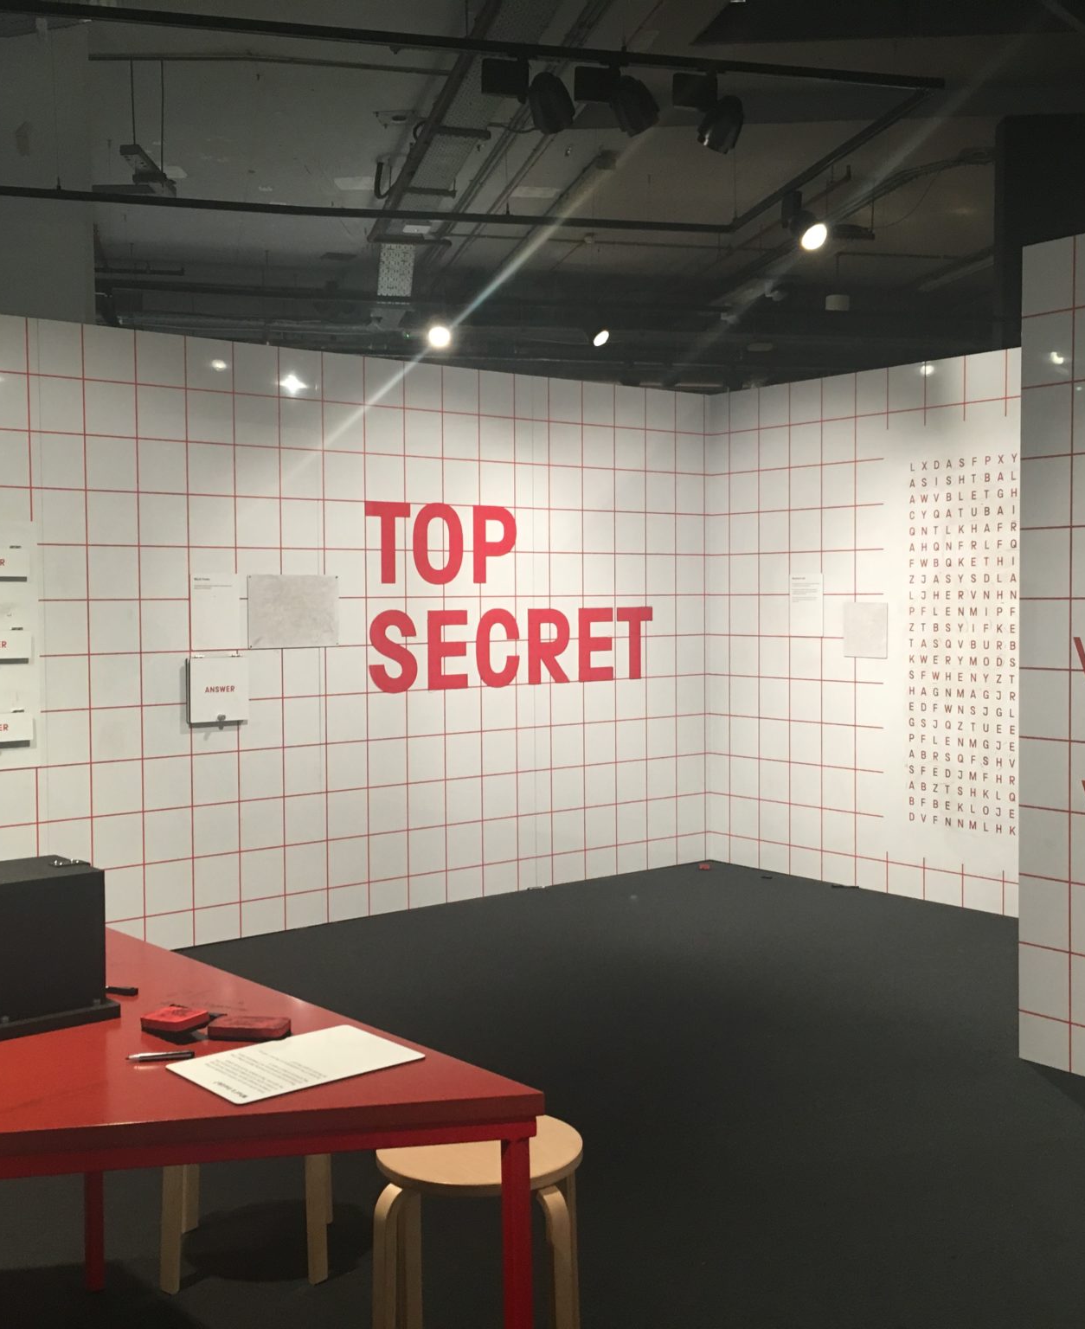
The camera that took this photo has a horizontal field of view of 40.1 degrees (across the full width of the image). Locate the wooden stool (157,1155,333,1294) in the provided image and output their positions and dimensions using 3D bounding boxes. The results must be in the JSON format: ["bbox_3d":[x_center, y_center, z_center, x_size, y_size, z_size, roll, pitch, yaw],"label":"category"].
[{"bbox_3d":[-0.610,1.001,3.075,0.355,0.450,0.355,-1,3,-7],"label":"wooden stool"}]

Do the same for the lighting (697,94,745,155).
[{"bbox_3d":[0.610,-1.837,5.050,0.135,0.140,0.180,-2,-41,-25],"label":"lighting"}]

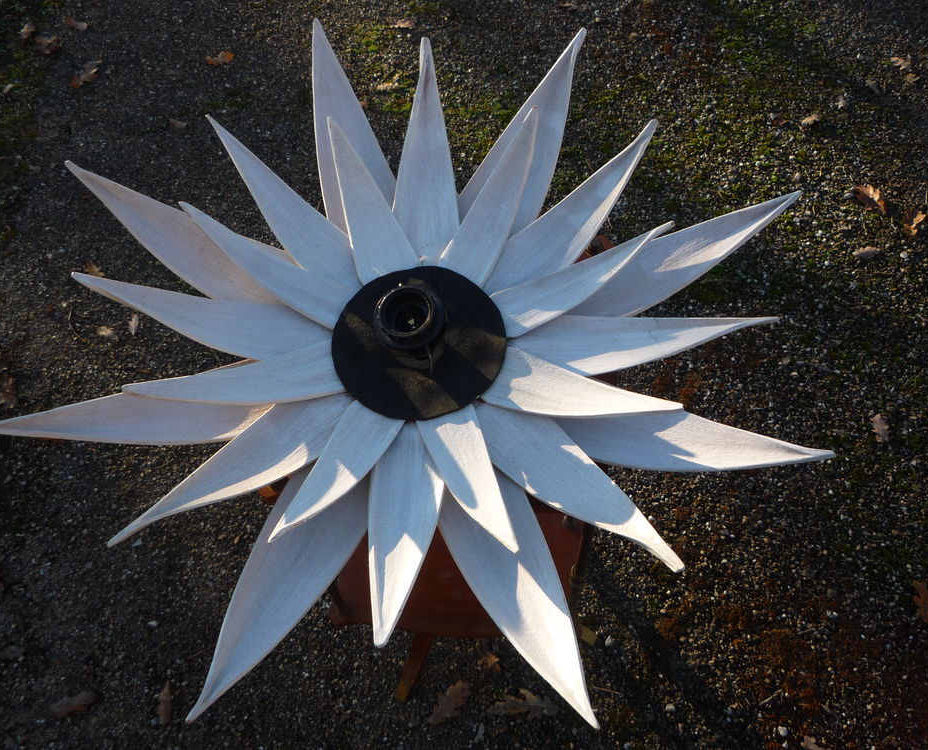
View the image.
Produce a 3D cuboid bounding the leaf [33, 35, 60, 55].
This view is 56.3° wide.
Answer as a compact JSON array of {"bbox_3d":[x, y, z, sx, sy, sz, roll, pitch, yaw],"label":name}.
[{"bbox_3d":[-0.915,-0.726,1.904,0.059,0.018,0.044,11,63,5],"label":"leaf"}]

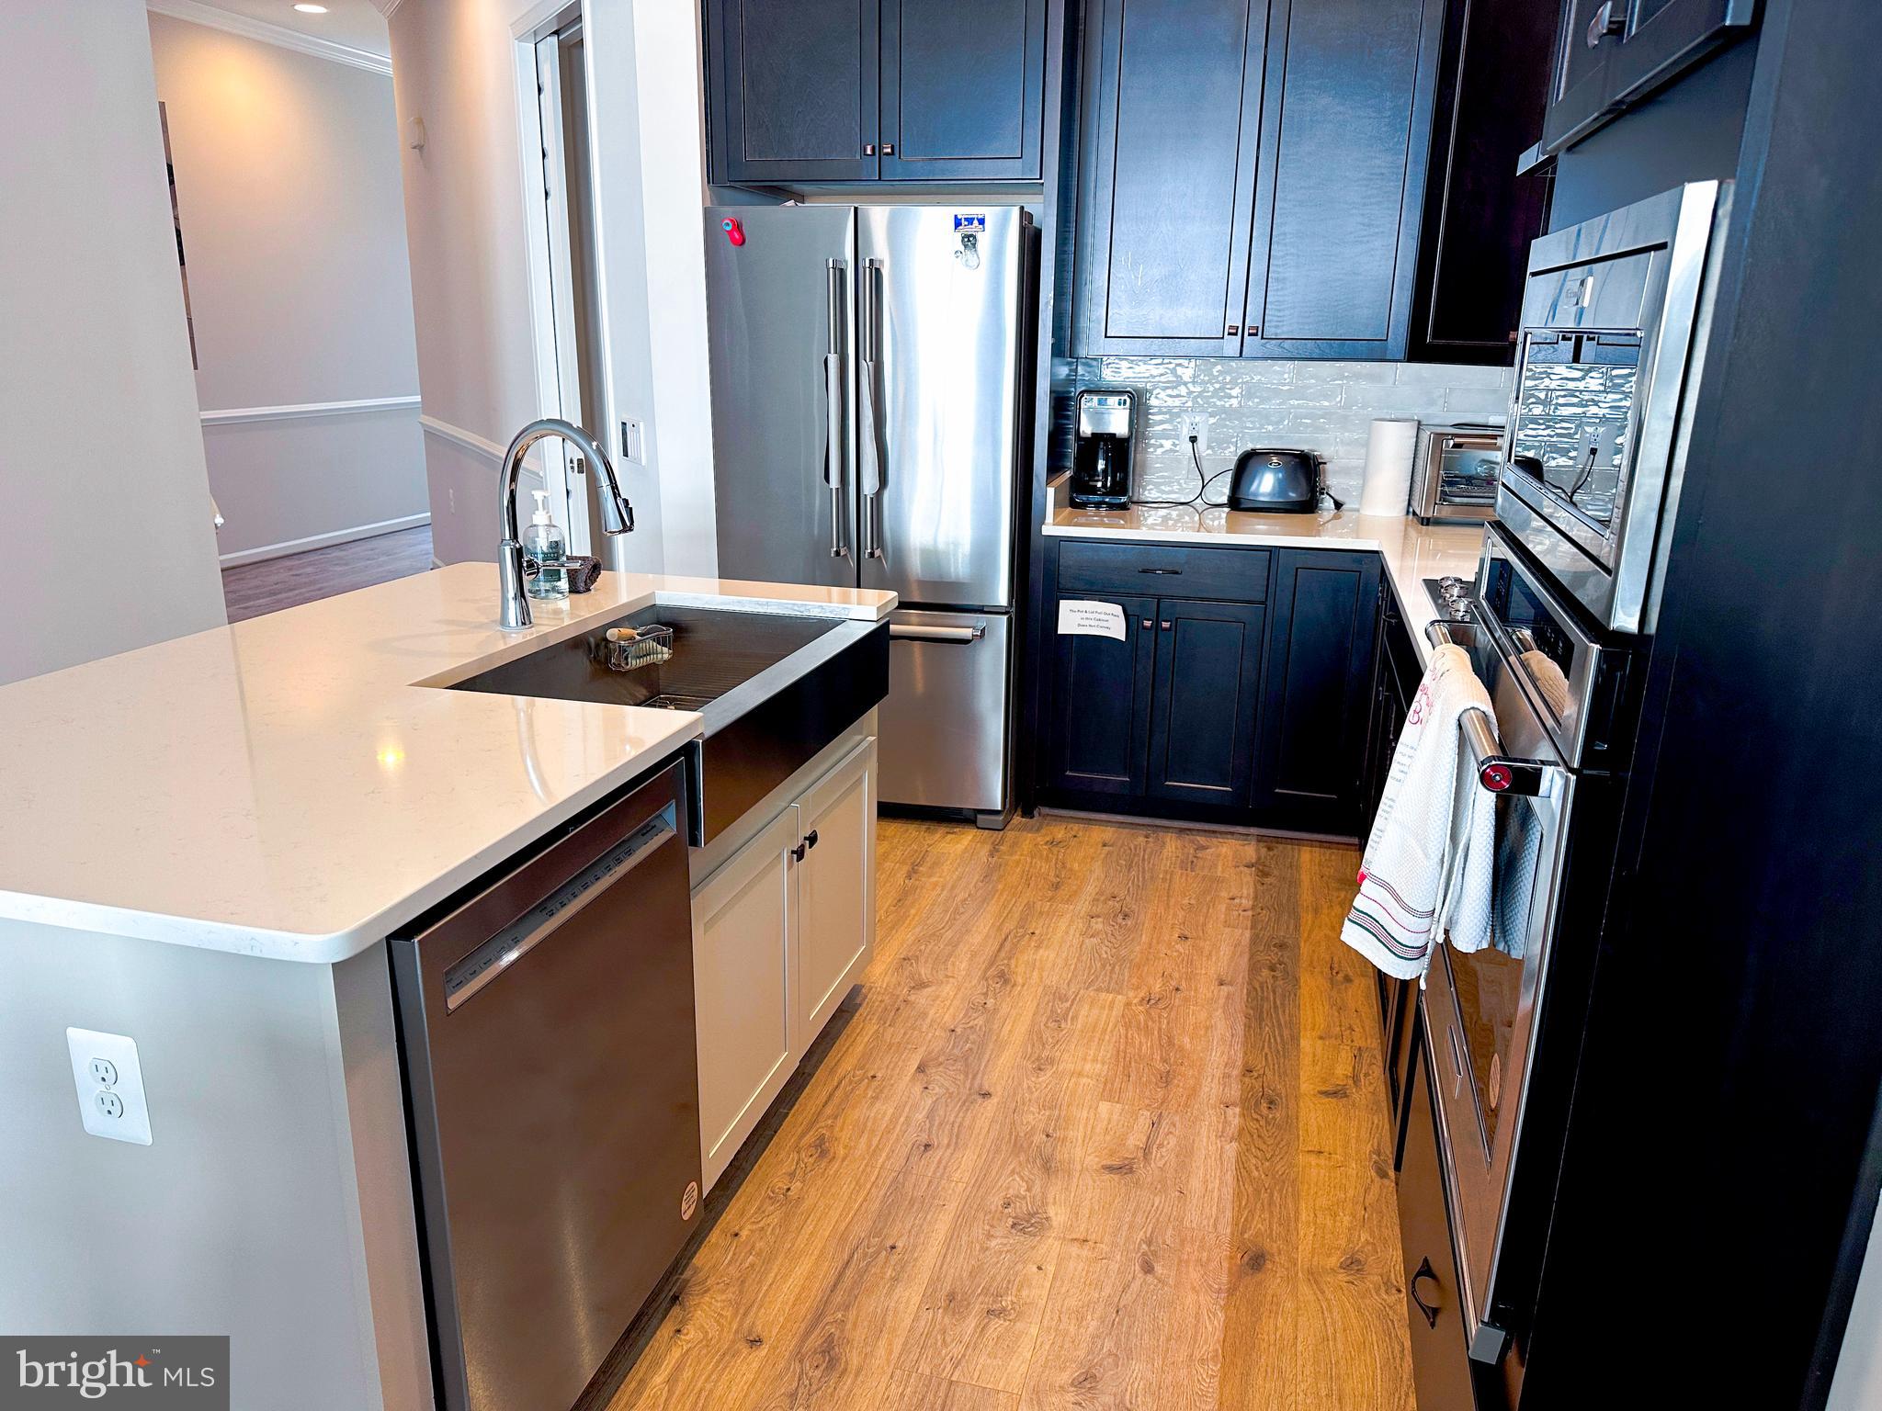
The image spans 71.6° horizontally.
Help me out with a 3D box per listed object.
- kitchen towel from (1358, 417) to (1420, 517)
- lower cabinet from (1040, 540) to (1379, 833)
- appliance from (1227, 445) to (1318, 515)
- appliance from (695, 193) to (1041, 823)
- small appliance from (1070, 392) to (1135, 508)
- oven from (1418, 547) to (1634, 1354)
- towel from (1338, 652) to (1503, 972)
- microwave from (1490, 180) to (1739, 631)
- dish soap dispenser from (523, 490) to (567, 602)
[{"bbox_3d":[1.401,-0.741,4.077,0.140,0.283,0.140,4,16,12],"label":"kitchen towel"},{"bbox_3d":[0.822,-0.113,4.098,0.955,0.876,0.620,4,16,12],"label":"lower cabinet"},{"bbox_3d":[1.064,-0.715,4.128,0.275,0.197,0.170,4,16,12],"label":"appliance"},{"bbox_3d":[-0.152,-0.592,4.092,0.905,1.775,0.770,4,16,12],"label":"appliance"},{"bbox_3d":[0.527,-0.819,4.157,0.190,0.363,0.245,4,16,12],"label":"small appliance"},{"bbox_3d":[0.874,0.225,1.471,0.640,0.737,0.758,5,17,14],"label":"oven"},{"bbox_3d":[0.550,0.145,1.481,0.125,0.410,0.340,5,17,14],"label":"towel"},{"bbox_3d":[0.913,-0.302,1.310,0.540,0.350,0.755,5,17,14],"label":"microwave"},{"bbox_3d":[-0.815,-0.332,2.679,0.085,0.212,0.075,-9,19,-29],"label":"dish soap dispenser"}]

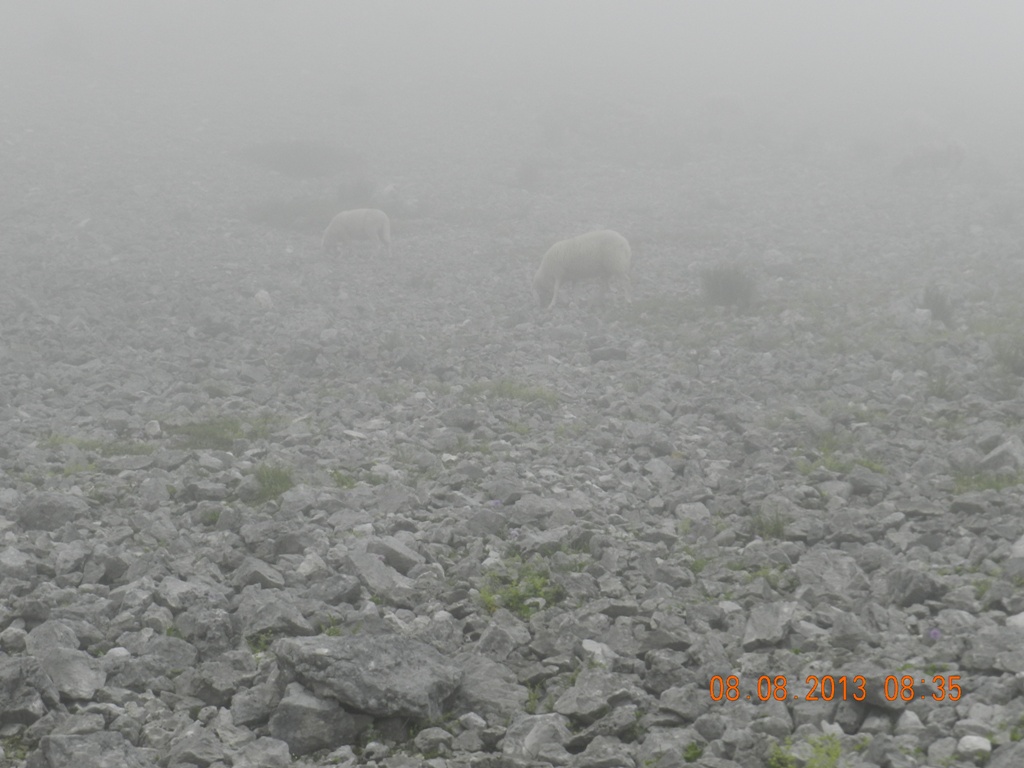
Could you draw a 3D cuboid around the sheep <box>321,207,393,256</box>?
[{"bbox_3d":[-1.923,-1.873,27.800,0.900,0.610,0.310,1,3,10],"label":"sheep"}]

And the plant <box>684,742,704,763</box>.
[{"bbox_3d":[0.468,0.948,5.800,0.057,0.055,0.055,0,3,0],"label":"plant"}]

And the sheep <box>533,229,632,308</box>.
[{"bbox_3d":[0.627,-1.019,20.000,0.890,0.710,0.340,0,3,0],"label":"sheep"}]

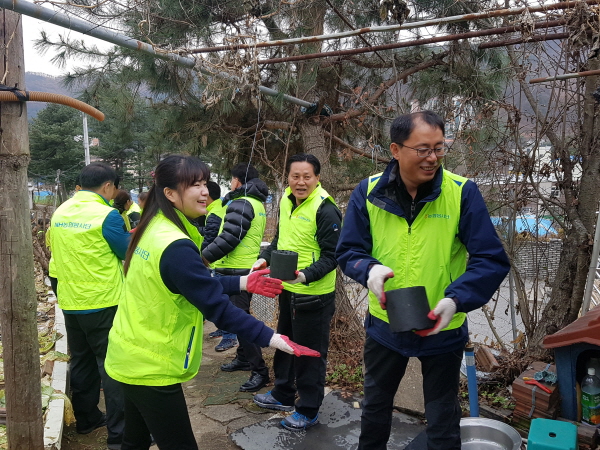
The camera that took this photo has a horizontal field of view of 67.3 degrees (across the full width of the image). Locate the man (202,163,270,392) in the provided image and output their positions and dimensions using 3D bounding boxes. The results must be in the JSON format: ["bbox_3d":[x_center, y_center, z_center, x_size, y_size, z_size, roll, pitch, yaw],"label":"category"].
[{"bbox_3d":[-0.490,0.368,3.419,0.520,1.660,0.480,1,5,14],"label":"man"}]

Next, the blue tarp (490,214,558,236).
[{"bbox_3d":[9.051,0.041,18.500,3.000,0.950,1.600,1,5,10],"label":"blue tarp"}]

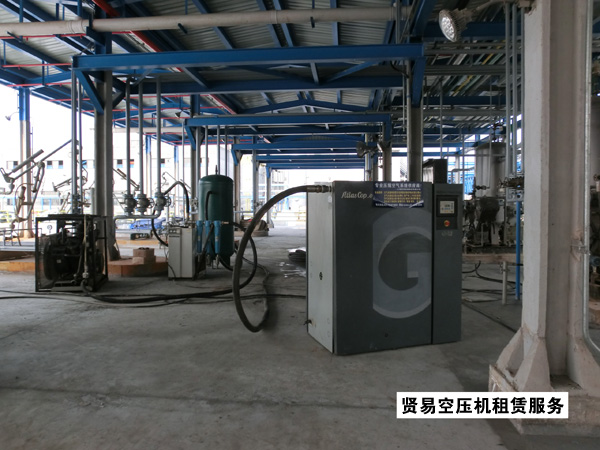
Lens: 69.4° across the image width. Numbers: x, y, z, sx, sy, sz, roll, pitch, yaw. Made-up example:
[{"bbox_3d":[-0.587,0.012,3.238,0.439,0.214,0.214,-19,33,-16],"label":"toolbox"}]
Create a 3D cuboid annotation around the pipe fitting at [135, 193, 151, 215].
[{"bbox_3d":[-3.514,-0.469,9.679,0.310,0.460,0.270,0,2,6],"label":"pipe fitting"}]

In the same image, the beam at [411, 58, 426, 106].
[{"bbox_3d":[2.145,-2.573,7.850,0.160,0.150,0.975,-2,-38,6],"label":"beam"}]

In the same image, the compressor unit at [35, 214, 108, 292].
[{"bbox_3d":[-4.040,0.464,7.815,0.970,1.270,1.020,0,2,-12],"label":"compressor unit"}]

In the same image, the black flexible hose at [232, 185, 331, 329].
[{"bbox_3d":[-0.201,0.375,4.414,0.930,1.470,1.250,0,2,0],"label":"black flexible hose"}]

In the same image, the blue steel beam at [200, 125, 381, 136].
[{"bbox_3d":[-0.263,-3.303,15.057,6.300,0.260,0.160,0,2,6],"label":"blue steel beam"}]

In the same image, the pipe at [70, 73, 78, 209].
[{"bbox_3d":[-4.319,-1.591,8.300,0.110,2.703,0.110,0,2,6],"label":"pipe"}]

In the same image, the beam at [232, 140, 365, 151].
[{"bbox_3d":[0.181,-3.634,20.195,6.758,0.260,0.180,0,2,6],"label":"beam"}]

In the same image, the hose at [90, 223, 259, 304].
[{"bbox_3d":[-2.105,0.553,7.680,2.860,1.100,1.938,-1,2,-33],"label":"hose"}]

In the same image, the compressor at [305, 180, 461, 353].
[{"bbox_3d":[0.809,0.365,4.261,1.302,1.506,0.710,-1,2,-18],"label":"compressor"}]

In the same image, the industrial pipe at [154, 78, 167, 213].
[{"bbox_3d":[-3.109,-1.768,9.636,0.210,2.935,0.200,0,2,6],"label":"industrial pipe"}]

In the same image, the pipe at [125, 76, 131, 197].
[{"bbox_3d":[-3.854,-1.962,9.716,0.100,2.691,0.100,0,2,6],"label":"pipe"}]

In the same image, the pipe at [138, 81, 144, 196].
[{"bbox_3d":[-3.585,-1.972,9.800,0.100,2.561,0.100,0,2,6],"label":"pipe"}]

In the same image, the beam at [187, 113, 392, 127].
[{"bbox_3d":[-0.448,-3.454,14.375,6.833,0.260,0.180,0,2,6],"label":"beam"}]

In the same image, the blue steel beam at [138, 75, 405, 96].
[{"bbox_3d":[-0.896,-3.340,10.432,6.801,0.260,0.180,0,2,6],"label":"blue steel beam"}]

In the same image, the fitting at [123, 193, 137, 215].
[{"bbox_3d":[-3.856,-0.486,9.800,0.300,0.480,0.240,0,2,6],"label":"fitting"}]

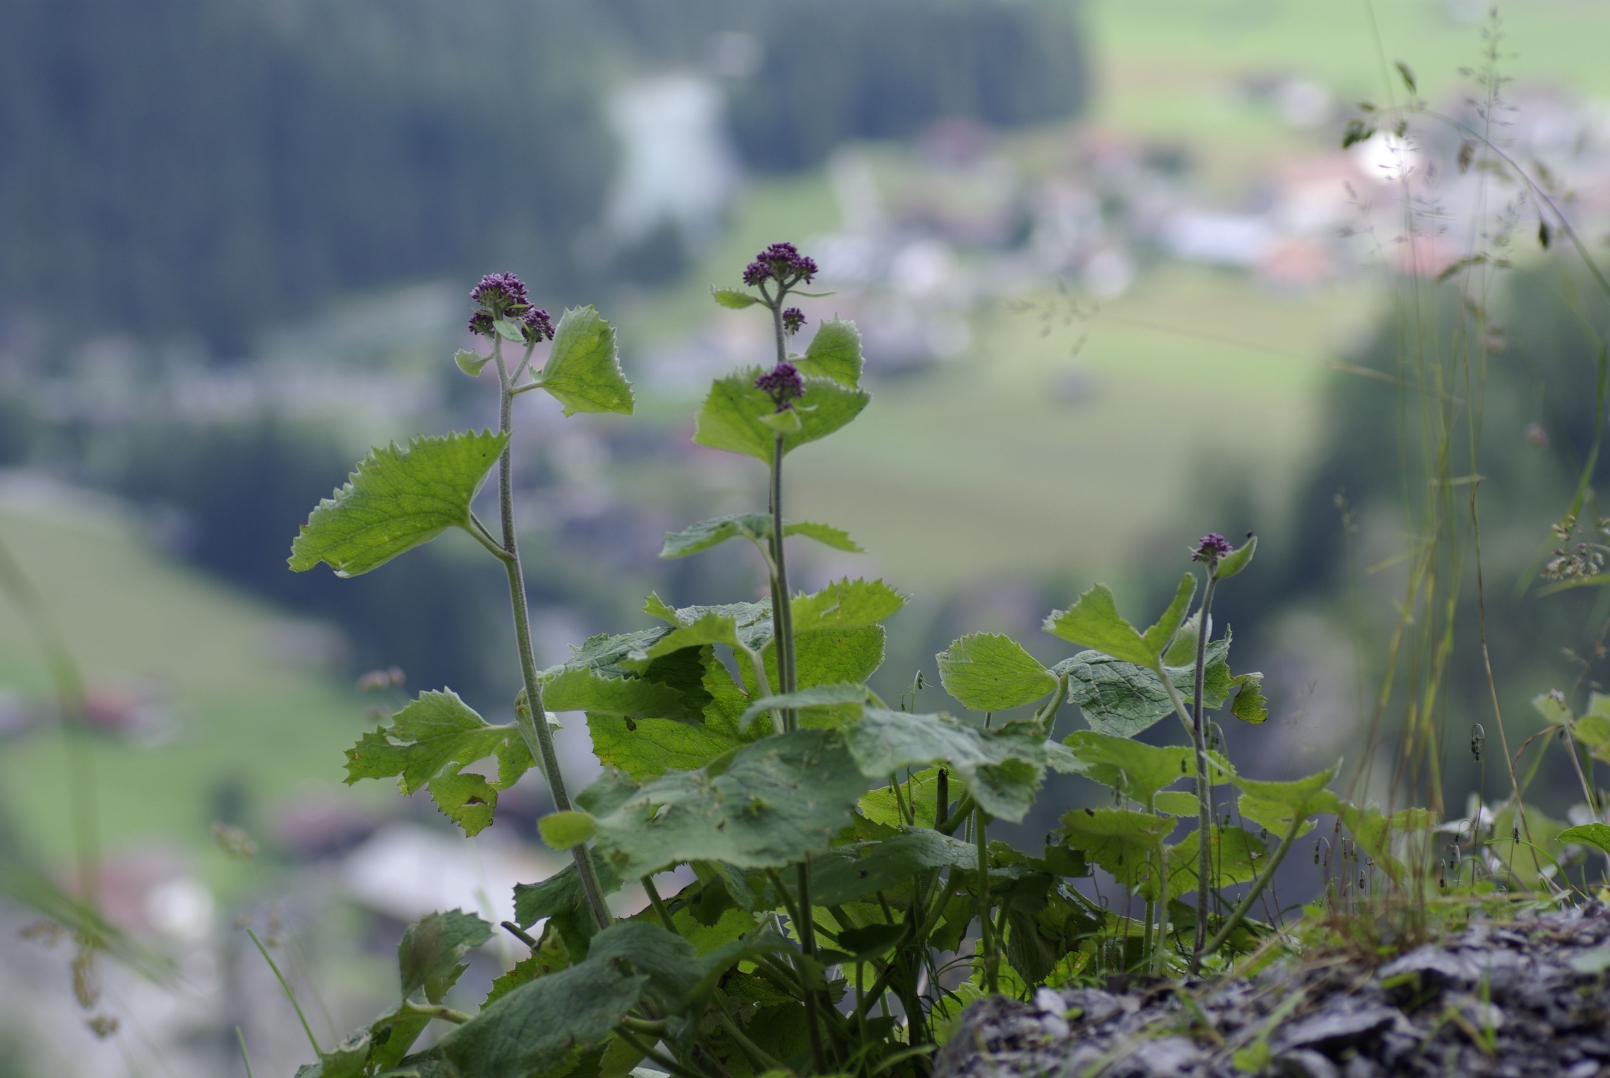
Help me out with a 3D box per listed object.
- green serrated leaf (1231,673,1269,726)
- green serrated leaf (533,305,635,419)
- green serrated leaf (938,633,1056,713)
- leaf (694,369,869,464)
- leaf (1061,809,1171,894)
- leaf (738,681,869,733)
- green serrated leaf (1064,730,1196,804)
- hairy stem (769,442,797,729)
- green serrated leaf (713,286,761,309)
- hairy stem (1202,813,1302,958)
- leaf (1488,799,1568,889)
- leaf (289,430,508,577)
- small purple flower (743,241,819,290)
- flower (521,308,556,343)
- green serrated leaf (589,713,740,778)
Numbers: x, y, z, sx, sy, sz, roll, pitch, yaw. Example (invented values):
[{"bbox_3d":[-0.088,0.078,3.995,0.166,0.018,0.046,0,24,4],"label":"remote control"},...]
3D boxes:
[{"bbox_3d":[0.195,0.070,2.650,0.017,0.023,0.014,-1,7,-11],"label":"green serrated leaf"},{"bbox_3d":[-0.100,-0.080,2.740,0.046,0.052,0.014,-14,35,13],"label":"green serrated leaf"},{"bbox_3d":[0.088,0.061,2.760,0.055,0.046,0.012,11,36,-8],"label":"green serrated leaf"},{"bbox_3d":[-0.010,-0.050,2.500,0.071,0.040,0.018,0,30,0],"label":"leaf"},{"bbox_3d":[0.115,0.115,2.240,0.040,0.031,0.032,5,9,37],"label":"leaf"},{"bbox_3d":[0.000,0.070,2.550,0.055,0.019,0.040,0,10,0],"label":"leaf"},{"bbox_3d":[0.144,0.099,2.630,0.062,0.028,0.045,0,10,0],"label":"green serrated leaf"},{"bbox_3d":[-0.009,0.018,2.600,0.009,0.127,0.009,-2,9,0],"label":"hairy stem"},{"bbox_3d":[-0.025,-0.088,2.200,0.018,0.009,0.010,-1,7,-6],"label":"green serrated leaf"},{"bbox_3d":[0.201,0.156,2.720,0.005,0.080,0.005,35,12,0],"label":"hairy stem"},{"bbox_3d":[0.341,0.144,2.850,0.039,0.041,0.025,0,7,0],"label":"leaf"},{"bbox_3d":[-0.148,-0.013,2.200,0.078,0.052,0.042,-1,7,-12],"label":"leaf"},{"bbox_3d":[-0.011,-0.124,2.750,0.035,0.021,0.032,0,6,0],"label":"small purple flower"},{"bbox_3d":[-0.115,-0.092,2.600,0.014,0.015,0.014,18,6,0],"label":"flower"},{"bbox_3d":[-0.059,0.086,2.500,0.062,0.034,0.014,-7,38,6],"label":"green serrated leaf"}]

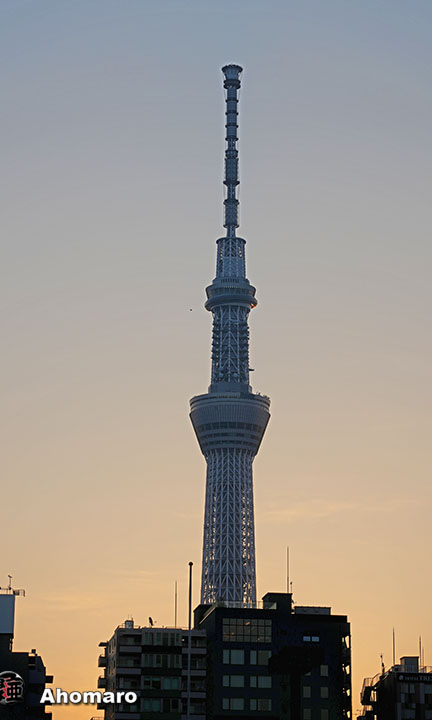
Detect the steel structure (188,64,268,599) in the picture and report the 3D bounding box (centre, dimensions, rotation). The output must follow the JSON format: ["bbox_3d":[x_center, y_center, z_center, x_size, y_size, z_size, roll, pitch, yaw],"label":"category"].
[{"bbox_3d":[9.750,87.400,1417.000,65.000,634.000,65.000,0,-16,0],"label":"steel structure"}]

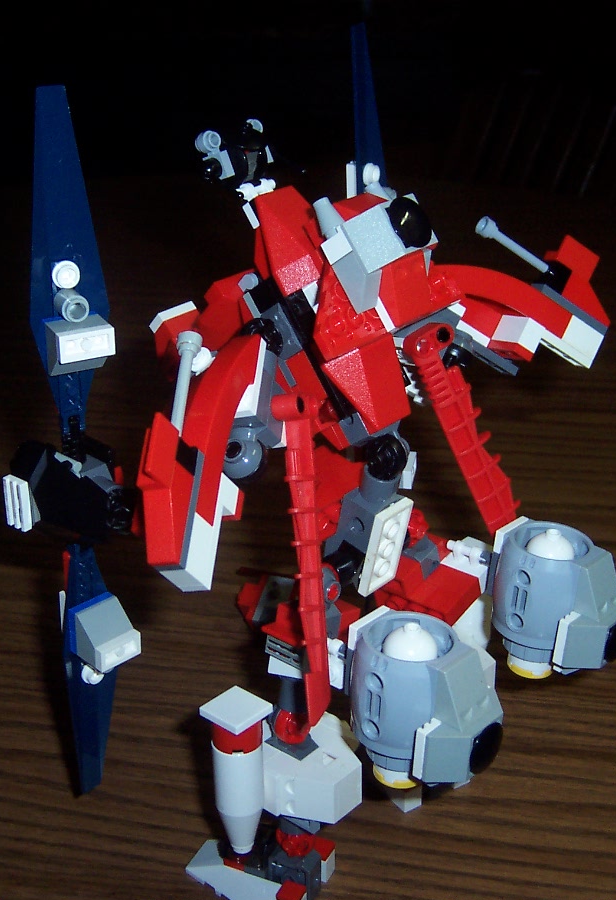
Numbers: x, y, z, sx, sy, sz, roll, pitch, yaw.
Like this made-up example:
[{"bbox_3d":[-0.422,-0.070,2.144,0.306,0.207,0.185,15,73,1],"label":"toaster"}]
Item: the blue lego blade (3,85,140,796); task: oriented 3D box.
[{"bbox_3d":[-0.072,0.014,0.382,0.036,0.243,0.032,-17,31,-34],"label":"blue lego blade"}]

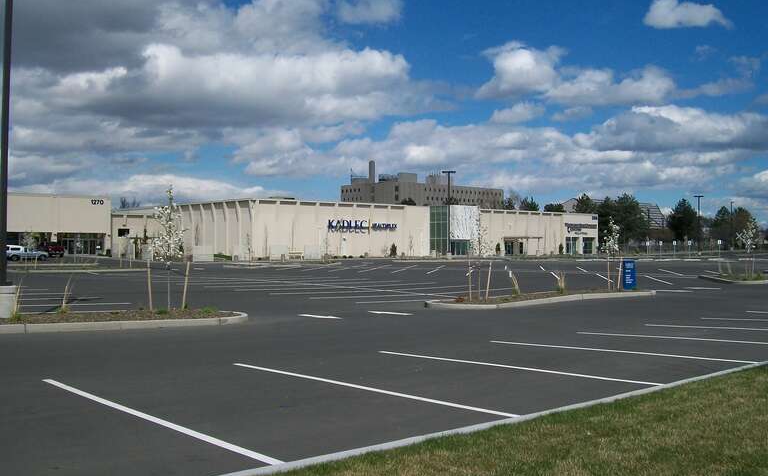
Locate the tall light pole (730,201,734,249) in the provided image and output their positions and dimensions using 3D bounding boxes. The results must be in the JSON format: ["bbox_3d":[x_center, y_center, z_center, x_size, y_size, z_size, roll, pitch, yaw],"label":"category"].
[{"bbox_3d":[69.813,-2.504,160.000,0.800,10.100,0.600,0,-1,24],"label":"tall light pole"}]

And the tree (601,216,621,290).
[{"bbox_3d":[8.025,0.549,28.300,0.750,2.650,0.750,0,-1,16],"label":"tree"}]

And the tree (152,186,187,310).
[{"bbox_3d":[-5.264,0.258,19.600,0.850,3.050,0.850,0,-1,-15],"label":"tree"}]

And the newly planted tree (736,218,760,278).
[{"bbox_3d":[17.114,0.493,37.500,1.100,2.850,1.100,0,-1,25],"label":"newly planted tree"}]

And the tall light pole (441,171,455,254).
[{"bbox_3d":[7.473,-2.942,94.000,1.600,10.000,0.600,0,-1,5],"label":"tall light pole"}]

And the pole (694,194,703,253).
[{"bbox_3d":[51.583,-2.296,131.000,1.550,9.700,0.600,0,-1,21],"label":"pole"}]

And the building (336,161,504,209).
[{"bbox_3d":[18.600,-13.700,360.000,79.000,36.000,23.000,0,-1,-39],"label":"building"}]

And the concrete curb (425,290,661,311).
[{"bbox_3d":[5.310,1.940,25.480,9.750,0.170,2.300,0,-1,-41],"label":"concrete curb"}]

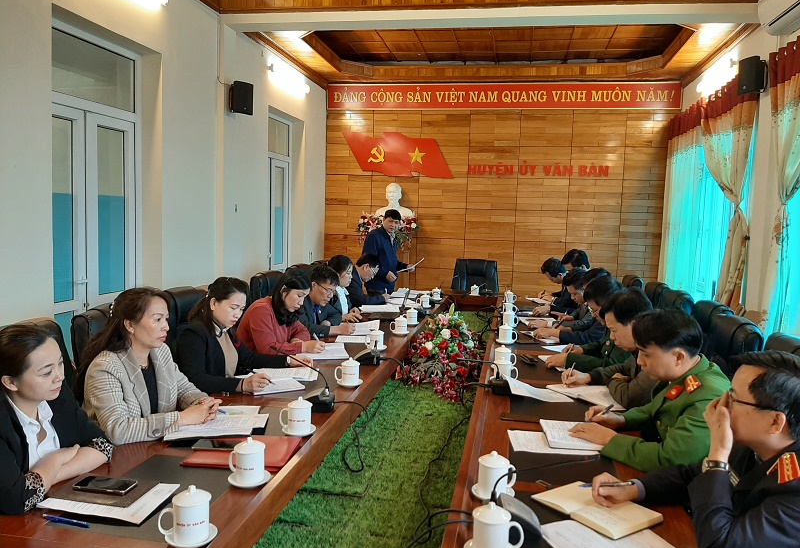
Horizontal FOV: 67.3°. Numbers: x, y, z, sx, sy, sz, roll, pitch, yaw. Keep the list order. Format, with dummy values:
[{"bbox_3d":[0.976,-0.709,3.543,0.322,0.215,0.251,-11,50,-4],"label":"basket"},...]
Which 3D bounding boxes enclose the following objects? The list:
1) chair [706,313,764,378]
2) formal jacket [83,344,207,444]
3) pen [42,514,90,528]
[{"bbox_3d":[1.402,0.756,3.076,0.680,1.090,0.620,3,6,10],"label":"chair"},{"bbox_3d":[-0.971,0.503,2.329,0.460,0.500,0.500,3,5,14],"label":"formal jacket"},{"bbox_3d":[-0.838,0.619,1.508,0.149,0.012,0.013,4,5,19],"label":"pen"}]

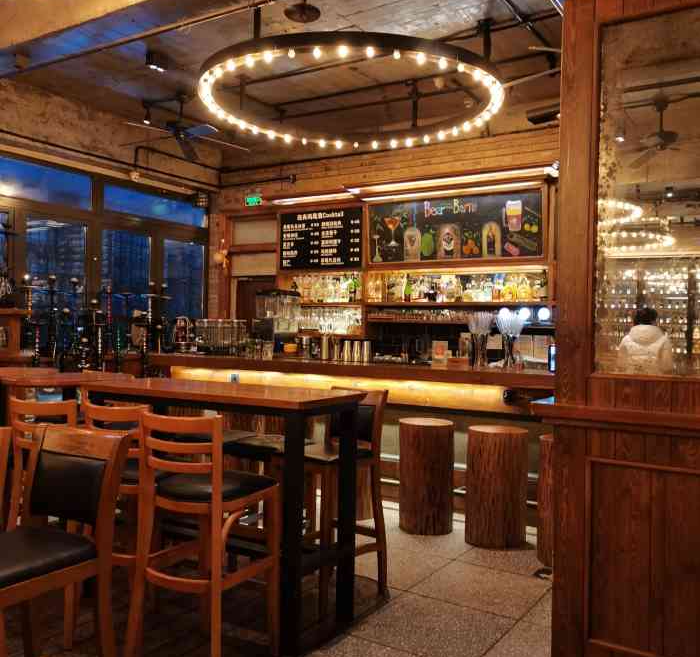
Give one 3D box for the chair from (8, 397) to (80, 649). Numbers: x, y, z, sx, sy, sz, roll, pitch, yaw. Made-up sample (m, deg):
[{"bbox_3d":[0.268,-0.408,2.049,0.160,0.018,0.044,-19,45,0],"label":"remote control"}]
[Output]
[{"bbox_3d":[-1.215,0.822,3.203,0.440,1.050,0.490,1,0,23],"label":"chair"}]

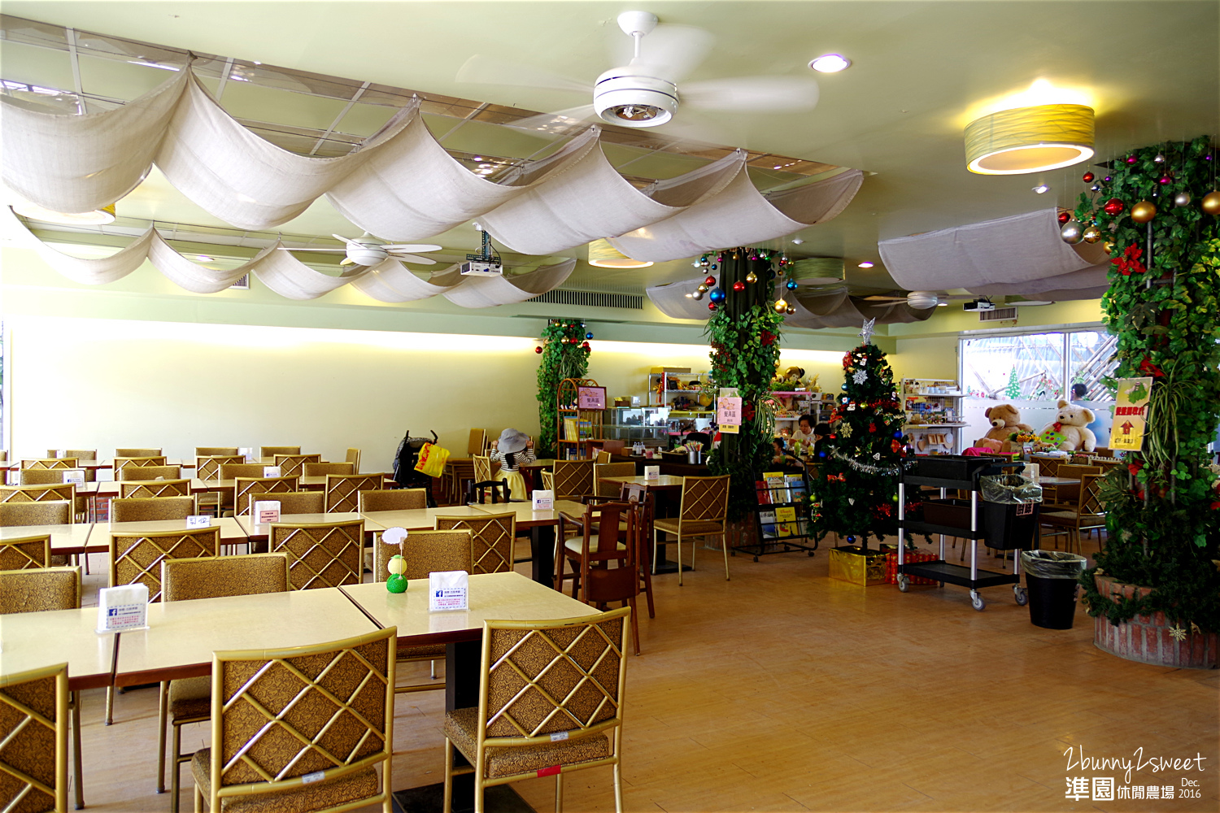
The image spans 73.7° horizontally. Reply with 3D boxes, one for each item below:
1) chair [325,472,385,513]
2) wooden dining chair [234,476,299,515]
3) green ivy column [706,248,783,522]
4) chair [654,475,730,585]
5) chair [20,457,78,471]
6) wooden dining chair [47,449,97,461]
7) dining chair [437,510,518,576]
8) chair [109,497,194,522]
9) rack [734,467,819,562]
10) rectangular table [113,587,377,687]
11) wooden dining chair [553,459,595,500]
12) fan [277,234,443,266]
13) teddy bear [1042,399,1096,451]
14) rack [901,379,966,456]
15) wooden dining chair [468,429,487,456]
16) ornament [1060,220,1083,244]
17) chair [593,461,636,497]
[{"bbox_3d":[-2.026,0.935,6.377,0.460,0.843,0.500,1,1,-25],"label":"chair"},{"bbox_3d":[-2.694,0.951,6.344,0.460,0.860,0.530,0,0,-28],"label":"wooden dining chair"},{"bbox_3d":[1.364,-0.128,8.136,0.740,2.790,0.740,1,1,0],"label":"green ivy column"},{"bbox_3d":[0.683,1.012,6.887,0.460,0.869,0.510,0,1,-27],"label":"chair"},{"bbox_3d":[-5.405,0.917,7.894,0.460,0.860,0.530,0,0,-28],"label":"chair"},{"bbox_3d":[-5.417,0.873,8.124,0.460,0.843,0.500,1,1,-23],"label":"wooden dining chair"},{"bbox_3d":[-0.839,1.014,4.621,0.460,0.869,0.510,0,1,-27],"label":"dining chair"},{"bbox_3d":[-2.639,0.989,4.682,0.460,0.869,0.510,0,1,-28],"label":"chair"},{"bbox_3d":[1.523,0.945,7.587,0.680,0.900,0.360,1,1,-28],"label":"rack"},{"bbox_3d":[-1.106,1.038,2.479,0.670,0.758,0.745,0,0,-30],"label":"rectangular table"},{"bbox_3d":[-0.474,0.961,8.416,0.460,0.855,0.510,1,1,-29],"label":"wooden dining chair"},{"bbox_3d":[-1.939,-1.367,6.500,1.380,0.440,1.380,0,0,-30],"label":"fan"},{"bbox_3d":[6.701,0.311,11.900,0.620,0.820,0.670,0,1,-28],"label":"teddy bear"},{"bbox_3d":[4.884,0.492,12.197,1.050,1.819,0.380,1,1,-27],"label":"rack"},{"bbox_3d":[-2.026,0.734,11.133,0.530,0.860,0.460,0,0,-32],"label":"wooden dining chair"},{"bbox_3d":[2.838,-1.071,5.000,0.137,0.142,0.137,0,0,-30],"label":"ornament"},{"bbox_3d":[0.143,0.996,7.802,0.460,0.869,0.510,1,1,-24],"label":"chair"}]

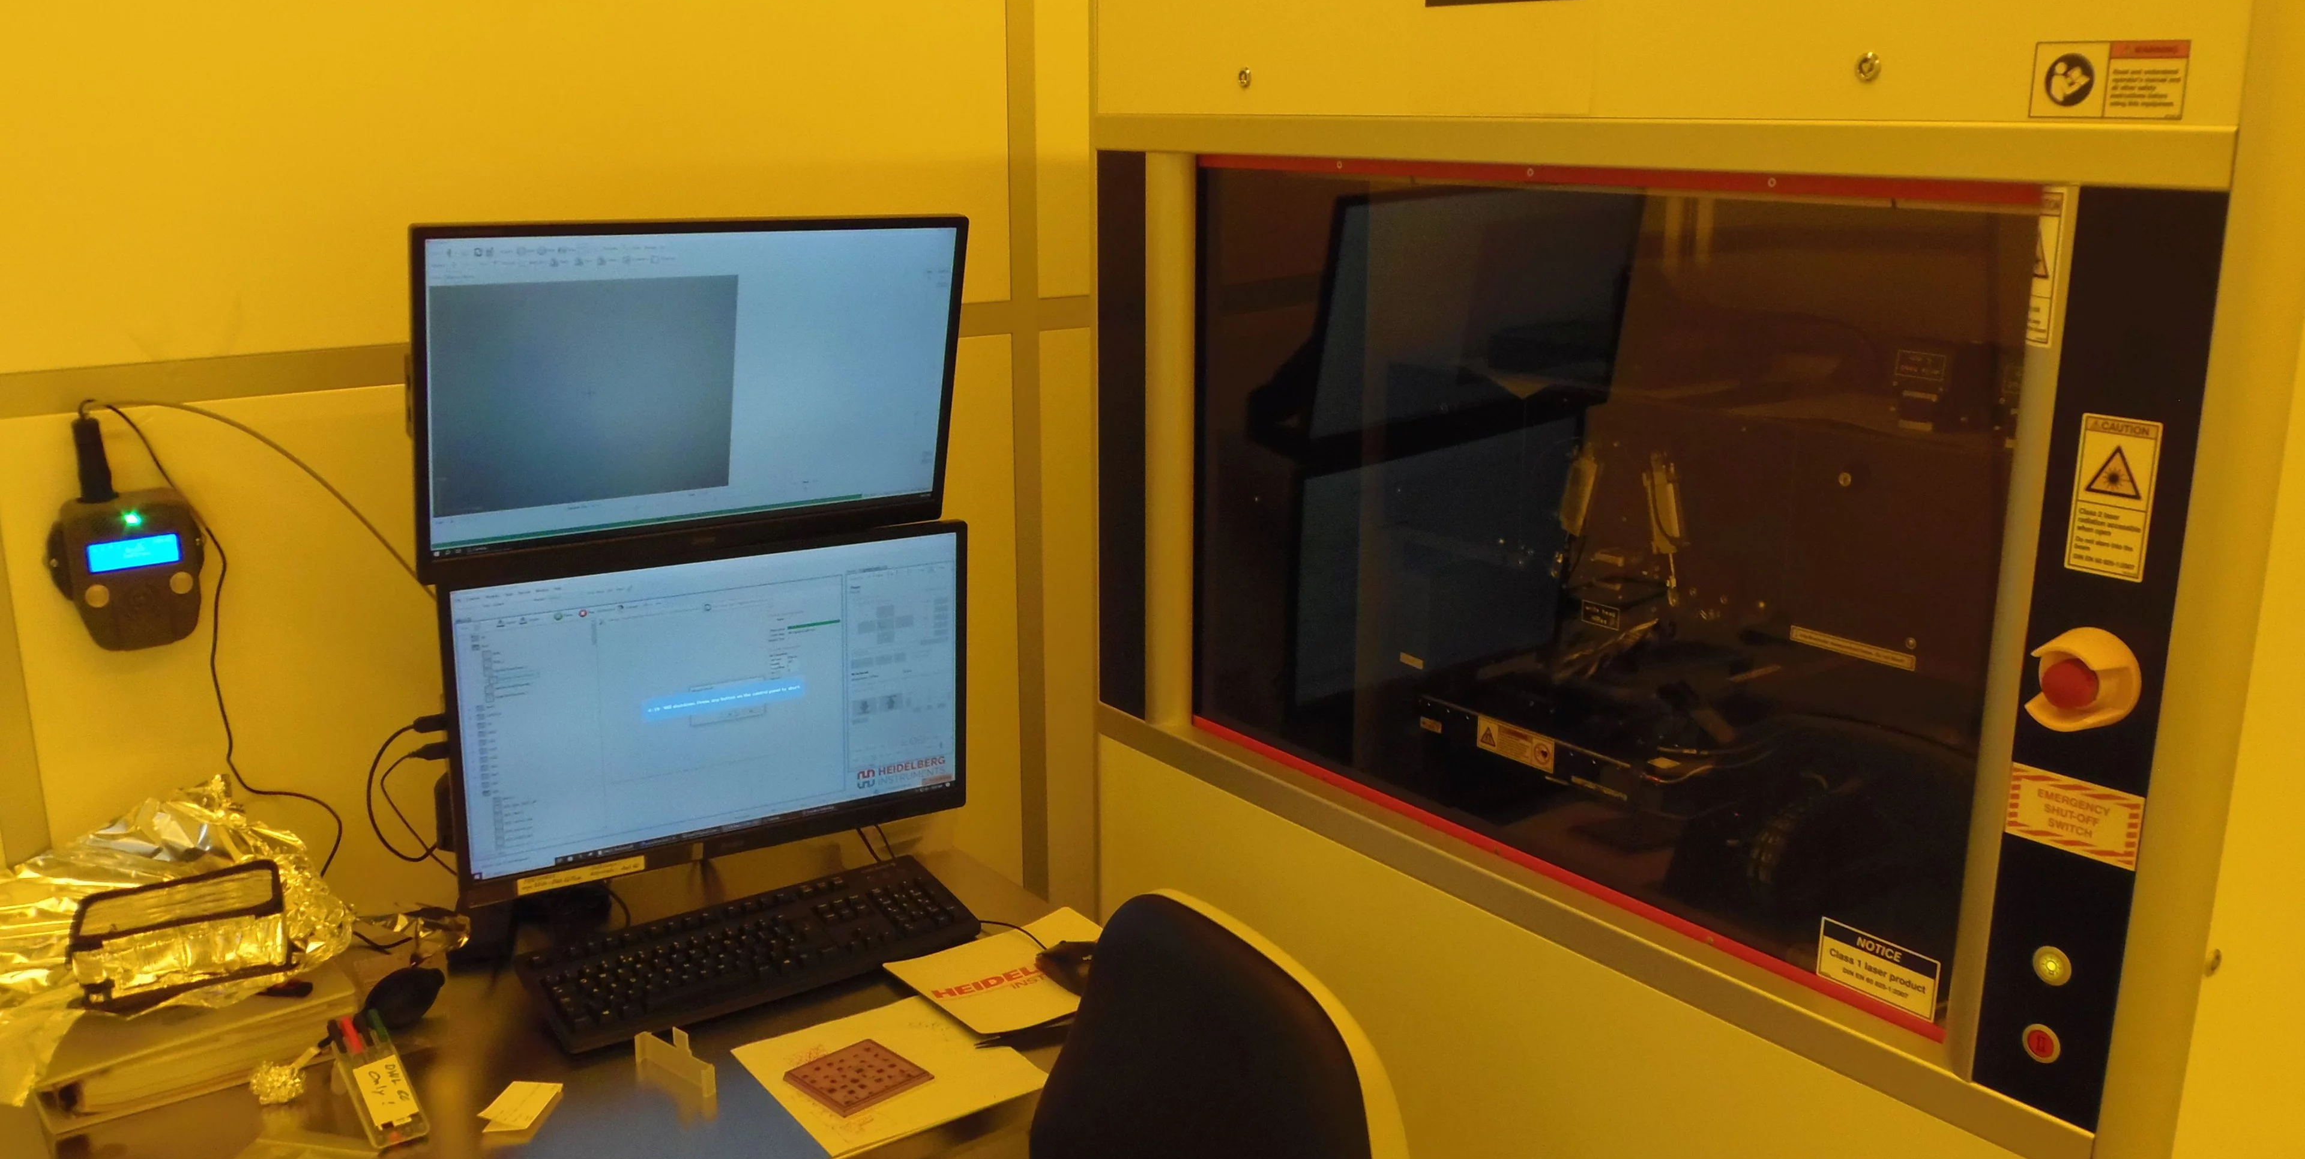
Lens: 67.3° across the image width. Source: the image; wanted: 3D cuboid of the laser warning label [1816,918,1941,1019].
[{"bbox_3d":[0.608,0.327,1.452,0.004,0.054,0.105,-12,19,-37],"label":"laser warning label"}]

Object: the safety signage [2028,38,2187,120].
[{"bbox_3d":[0.642,-0.335,1.163,0.004,0.050,0.100,-12,19,-37],"label":"safety signage"}]

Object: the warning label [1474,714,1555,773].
[{"bbox_3d":[0.399,0.180,1.899,0.004,0.039,0.107,-12,19,-37],"label":"warning label"}]

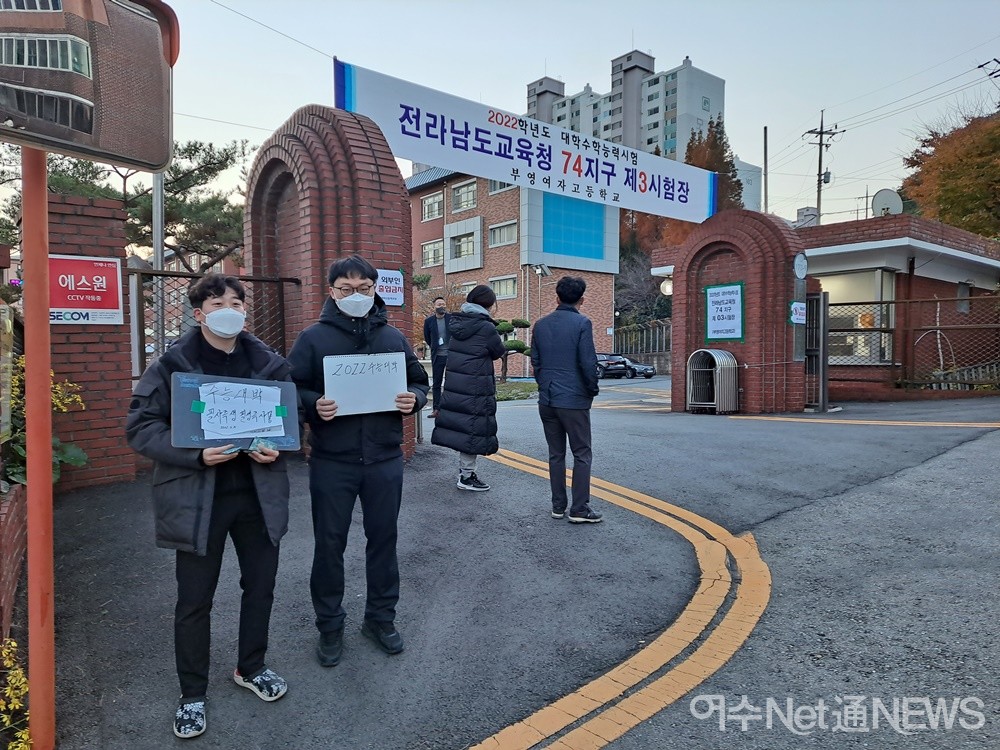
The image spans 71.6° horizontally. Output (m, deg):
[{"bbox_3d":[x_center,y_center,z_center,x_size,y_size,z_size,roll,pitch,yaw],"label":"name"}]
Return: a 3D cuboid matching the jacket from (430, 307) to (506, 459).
[{"bbox_3d":[-0.255,0.039,5.450,0.460,1.170,0.500,-2,3,-32],"label":"jacket"}]

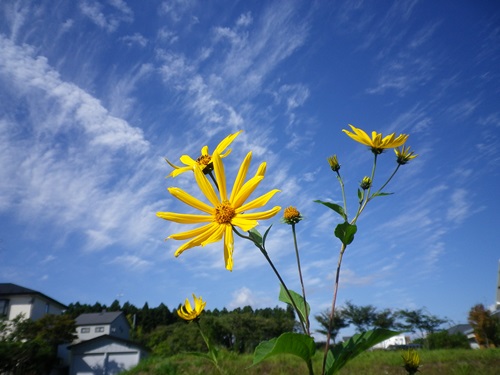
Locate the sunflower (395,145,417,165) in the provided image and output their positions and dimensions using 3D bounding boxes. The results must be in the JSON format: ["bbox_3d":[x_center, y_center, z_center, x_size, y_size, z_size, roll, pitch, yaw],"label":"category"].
[{"bbox_3d":[0.205,-0.043,0.530,0.031,0.027,0.030,12,-18,0],"label":"sunflower"}]

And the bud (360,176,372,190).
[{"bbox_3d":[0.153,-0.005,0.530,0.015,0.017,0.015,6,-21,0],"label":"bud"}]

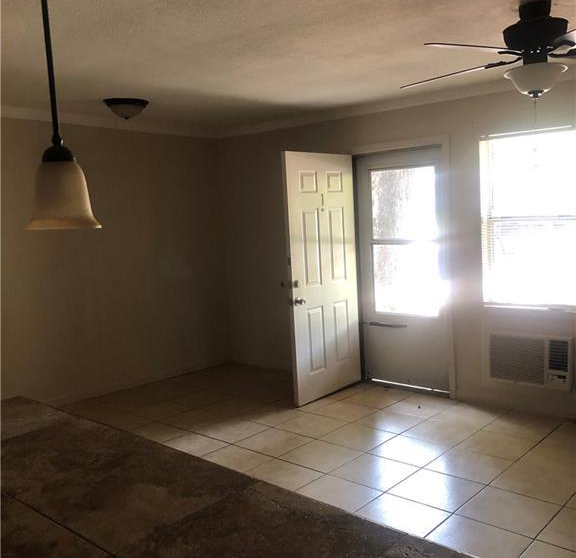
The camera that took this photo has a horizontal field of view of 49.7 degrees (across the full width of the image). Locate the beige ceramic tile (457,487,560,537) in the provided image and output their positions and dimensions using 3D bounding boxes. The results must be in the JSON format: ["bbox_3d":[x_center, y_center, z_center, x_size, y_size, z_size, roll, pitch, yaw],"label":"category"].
[{"bbox_3d":[1.126,1.181,3.167,0.402,0.010,0.402,3,8,41],"label":"beige ceramic tile"}]

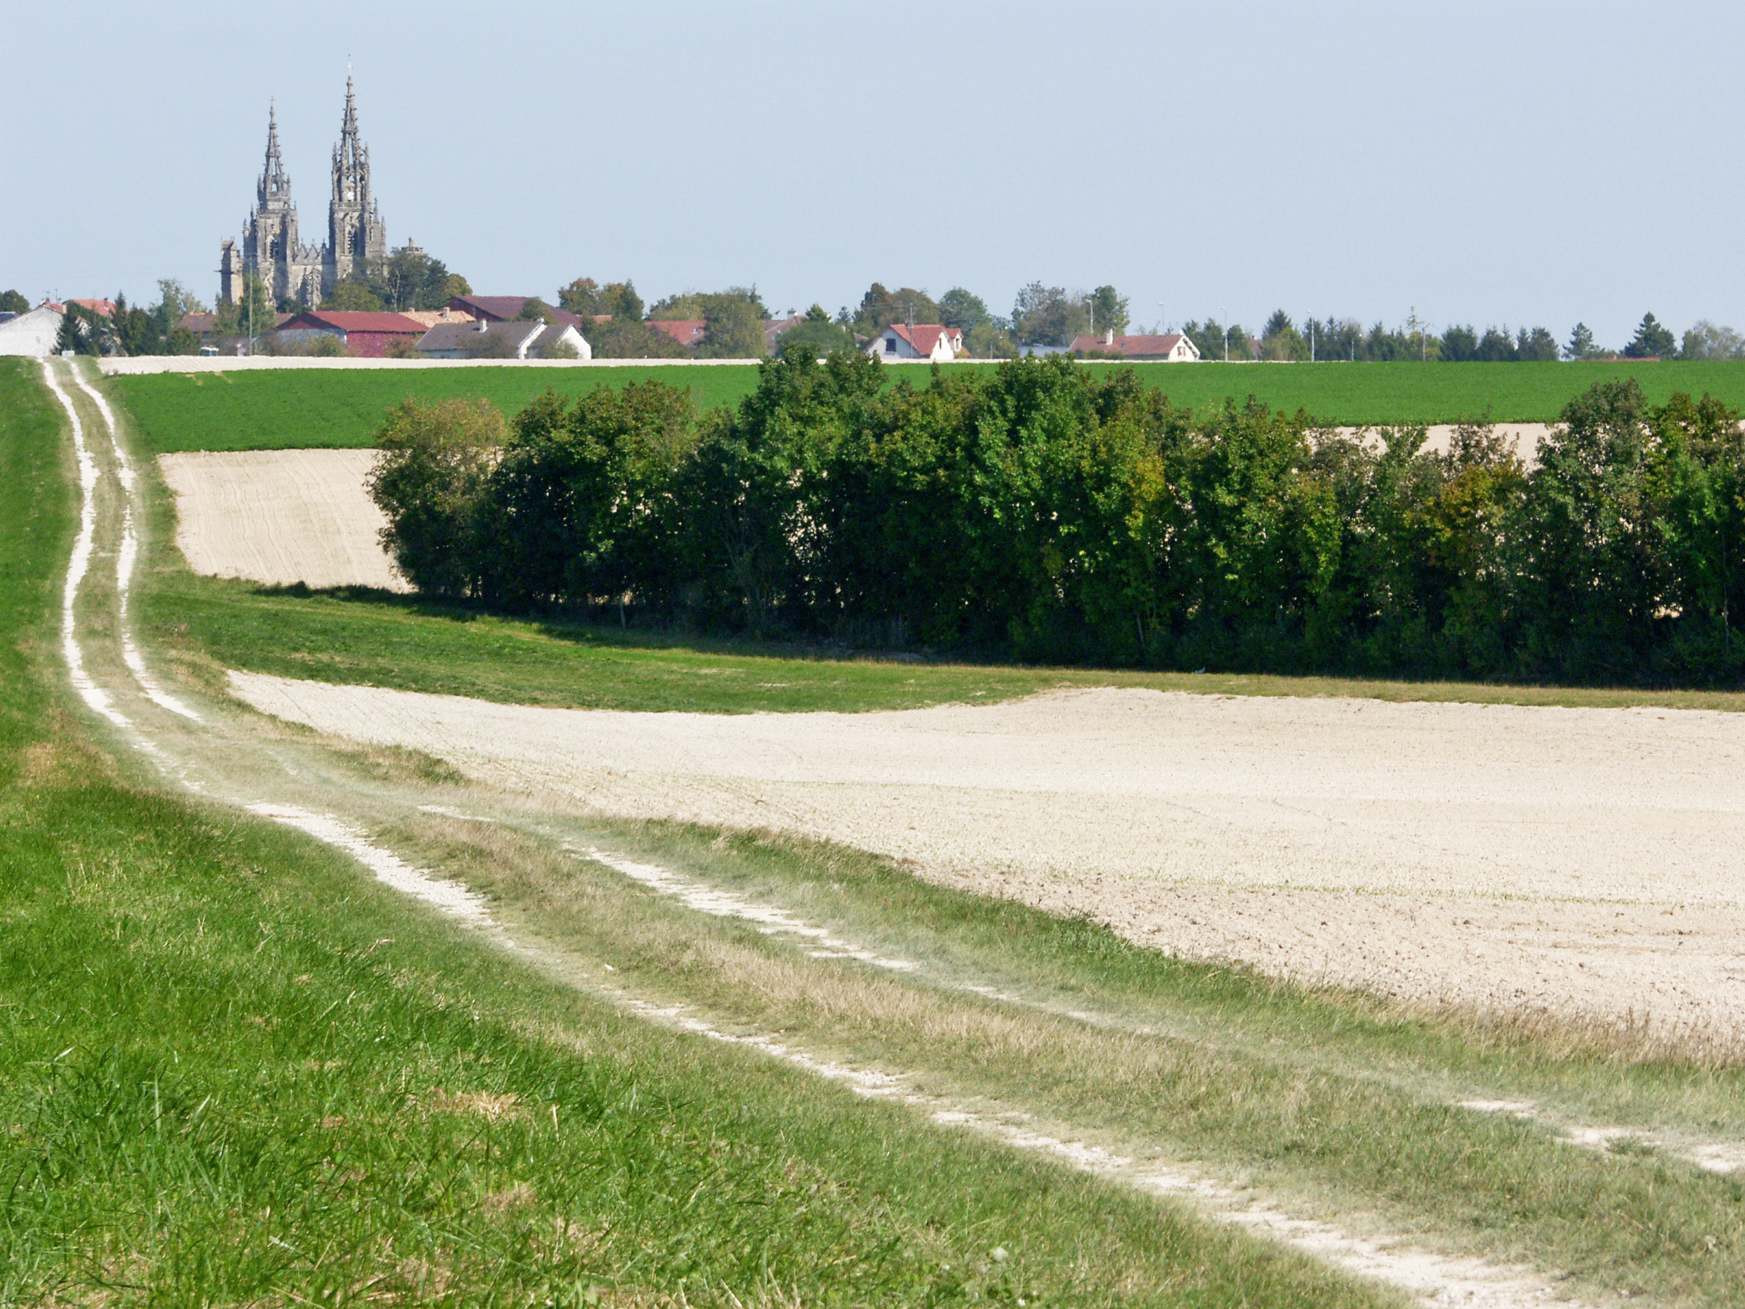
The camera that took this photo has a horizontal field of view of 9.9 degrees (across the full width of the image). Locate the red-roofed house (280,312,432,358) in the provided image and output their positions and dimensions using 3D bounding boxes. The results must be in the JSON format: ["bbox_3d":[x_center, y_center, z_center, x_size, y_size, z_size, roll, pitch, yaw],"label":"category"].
[{"bbox_3d":[-74.800,-45.611,1450.105,18.000,7.600,13.000,-2,2,-45],"label":"red-roofed house"}]

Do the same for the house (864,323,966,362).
[{"bbox_3d":[5.963,-42.558,1400.093,10.000,6.700,11.000,1,2,38],"label":"house"}]

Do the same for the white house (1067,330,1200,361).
[{"bbox_3d":[36.252,-42.022,1400.076,16.000,5.500,9.000,1,2,27],"label":"white house"}]

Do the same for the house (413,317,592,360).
[{"bbox_3d":[-51.018,-43.176,1400.091,20.500,6.600,10.700,1,2,37],"label":"house"}]

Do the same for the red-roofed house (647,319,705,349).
[{"bbox_3d":[-28.524,-45.201,1470.094,13.000,6.800,10.000,-1,2,-30],"label":"red-roofed house"}]

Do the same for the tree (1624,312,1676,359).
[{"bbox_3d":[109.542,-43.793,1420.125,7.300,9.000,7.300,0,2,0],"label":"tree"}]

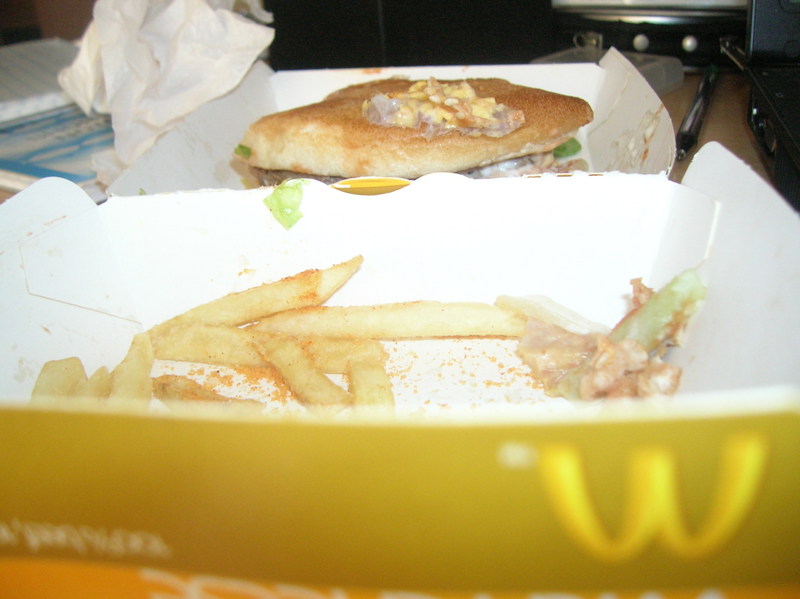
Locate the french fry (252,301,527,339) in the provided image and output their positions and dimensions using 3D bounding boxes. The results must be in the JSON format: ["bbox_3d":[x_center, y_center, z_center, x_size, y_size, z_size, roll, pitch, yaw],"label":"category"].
[{"bbox_3d":[-0.003,0.005,0.172,0.062,0.007,0.007,-1,17,9],"label":"french fry"}]

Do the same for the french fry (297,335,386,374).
[{"bbox_3d":[-0.013,0.011,0.154,0.021,0.006,0.006,-1,17,8],"label":"french fry"}]

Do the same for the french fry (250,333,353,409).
[{"bbox_3d":[-0.018,0.012,0.142,0.006,0.006,0.024,-14,32,-33],"label":"french fry"}]

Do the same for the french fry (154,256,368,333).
[{"bbox_3d":[-0.033,0.000,0.176,0.050,0.007,0.006,-14,15,8],"label":"french fry"}]

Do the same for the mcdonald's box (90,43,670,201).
[{"bbox_3d":[0.005,-0.042,0.248,0.132,0.046,0.143,0,26,9],"label":"mcdonald's box"}]

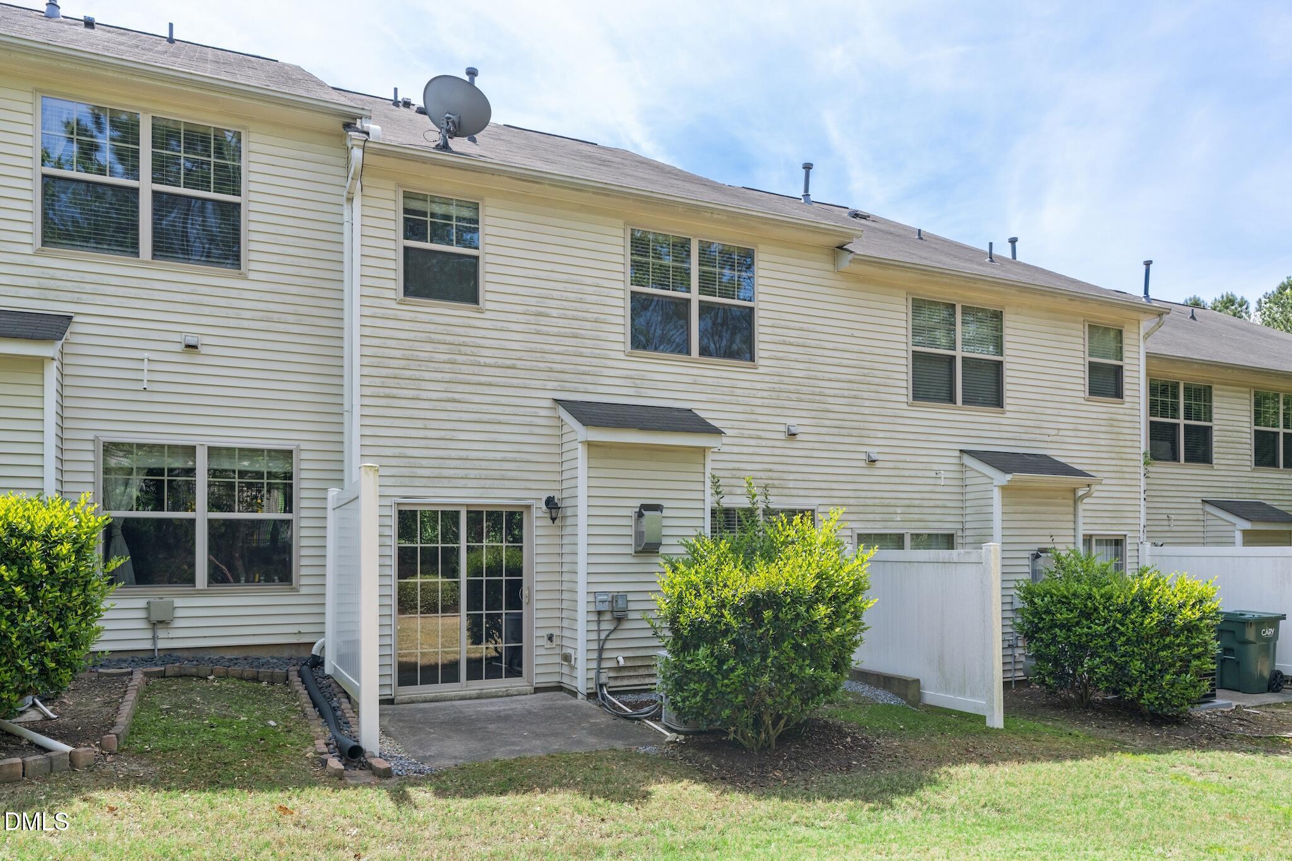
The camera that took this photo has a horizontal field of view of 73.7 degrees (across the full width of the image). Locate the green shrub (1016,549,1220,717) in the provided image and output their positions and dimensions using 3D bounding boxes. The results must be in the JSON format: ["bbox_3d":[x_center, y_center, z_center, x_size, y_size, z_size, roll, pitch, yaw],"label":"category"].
[{"bbox_3d":[5.720,2.430,10.420,1.800,1.870,1.650,1,-3,-25],"label":"green shrub"}]

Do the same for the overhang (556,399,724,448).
[{"bbox_3d":[-0.063,-0.049,9.568,1.720,0.570,0.820,1,-3,-25],"label":"overhang"}]

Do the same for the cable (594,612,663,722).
[{"bbox_3d":[-0.179,2.389,8.851,0.420,0.980,0.750,1,-3,-25],"label":"cable"}]

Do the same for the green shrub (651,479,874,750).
[{"bbox_3d":[1.017,1.603,7.450,1.800,2.200,1.650,0,-3,0],"label":"green shrub"}]

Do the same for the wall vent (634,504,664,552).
[{"bbox_3d":[0.050,1.055,9.267,0.240,0.520,0.240,1,-3,-25],"label":"wall vent"}]

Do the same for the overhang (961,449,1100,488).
[{"bbox_3d":[5.423,0.584,12.093,1.740,0.560,0.900,1,-3,-25],"label":"overhang"}]

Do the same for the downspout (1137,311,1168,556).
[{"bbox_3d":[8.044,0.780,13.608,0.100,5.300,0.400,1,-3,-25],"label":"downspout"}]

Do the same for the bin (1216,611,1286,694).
[{"bbox_3d":[8.210,3.022,11.870,0.820,1.070,0.660,1,-3,-25],"label":"bin"}]

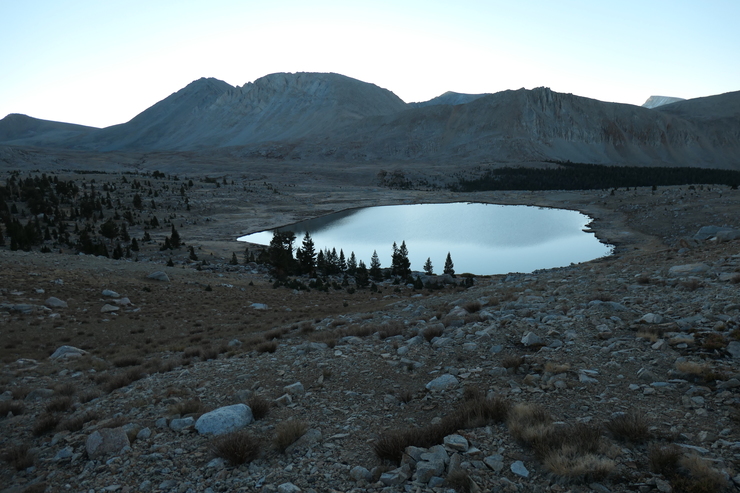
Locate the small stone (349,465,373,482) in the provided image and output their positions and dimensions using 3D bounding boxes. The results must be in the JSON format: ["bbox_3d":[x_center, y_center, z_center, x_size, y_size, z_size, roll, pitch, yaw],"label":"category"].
[{"bbox_3d":[-0.076,1.805,3.922,0.185,0.133,0.153,0,11,0],"label":"small stone"}]

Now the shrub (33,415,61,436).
[{"bbox_3d":[-4.240,2.346,6.464,0.356,0.271,0.312,0,11,0],"label":"shrub"}]

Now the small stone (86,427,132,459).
[{"bbox_3d":[-2.794,2.105,5.269,0.456,0.308,0.329,0,11,0],"label":"small stone"}]

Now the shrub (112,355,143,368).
[{"bbox_3d":[-4.524,2.145,9.200,0.560,0.250,0.470,-5,12,-27],"label":"shrub"}]

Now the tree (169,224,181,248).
[{"bbox_3d":[-43.492,-2.163,110.000,2.600,5.200,2.600,-4,11,-21],"label":"tree"}]

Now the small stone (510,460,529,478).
[{"bbox_3d":[1.061,1.583,3.500,0.130,0.070,0.140,0,11,0],"label":"small stone"}]

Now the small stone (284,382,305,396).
[{"bbox_3d":[-1.124,2.129,7.342,0.289,0.199,0.223,0,11,0],"label":"small stone"}]

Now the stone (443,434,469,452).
[{"bbox_3d":[0.759,1.748,4.376,0.224,0.149,0.173,0,11,0],"label":"stone"}]

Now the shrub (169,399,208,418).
[{"bbox_3d":[-2.473,2.207,6.719,0.520,0.230,0.400,0,11,0],"label":"shrub"}]

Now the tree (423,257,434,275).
[{"bbox_3d":[13.403,4.353,113.000,2.400,4.200,2.300,0,11,0],"label":"tree"}]

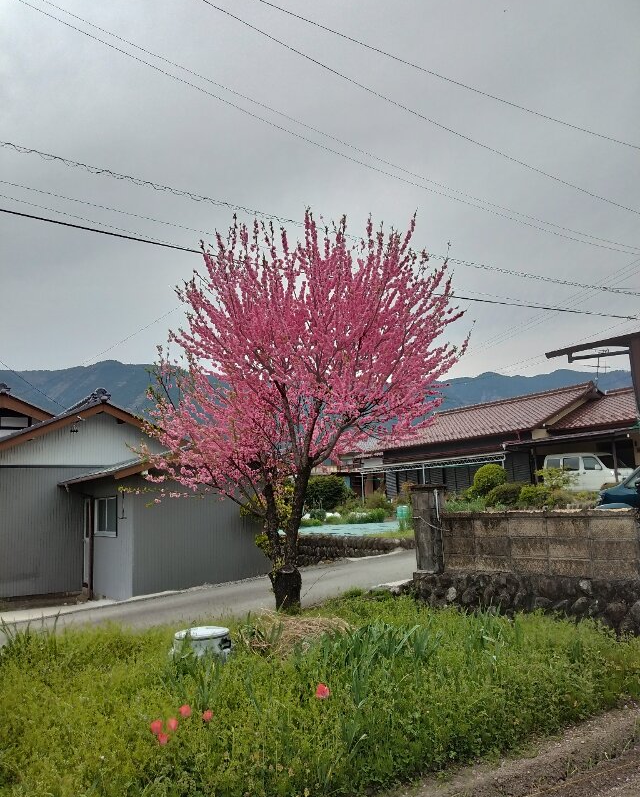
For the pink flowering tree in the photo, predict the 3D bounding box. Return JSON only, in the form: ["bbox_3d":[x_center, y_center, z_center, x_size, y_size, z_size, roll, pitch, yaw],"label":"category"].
[{"bbox_3d":[-0.170,0.060,7.800,3.600,4.650,3.500,-2,-9,0],"label":"pink flowering tree"}]

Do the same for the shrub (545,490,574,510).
[{"bbox_3d":[6.506,2.773,18.000,0.750,0.550,0.700,-5,-9,20],"label":"shrub"}]

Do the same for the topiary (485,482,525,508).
[{"bbox_3d":[4.991,2.638,18.000,1.050,0.720,0.950,-4,-9,15],"label":"topiary"}]

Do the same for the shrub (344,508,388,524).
[{"bbox_3d":[1.217,3.157,17.800,1.100,0.450,0.800,-3,-9,4],"label":"shrub"}]

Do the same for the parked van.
[{"bbox_3d":[11.904,3.347,29.500,3.400,1.880,1.480,-10,-12,44],"label":"parked van"}]

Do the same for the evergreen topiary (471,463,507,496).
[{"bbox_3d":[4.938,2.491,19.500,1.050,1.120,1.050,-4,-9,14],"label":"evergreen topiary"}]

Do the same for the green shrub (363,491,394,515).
[{"bbox_3d":[1.934,3.472,22.000,1.050,0.750,0.900,-3,-9,5],"label":"green shrub"}]

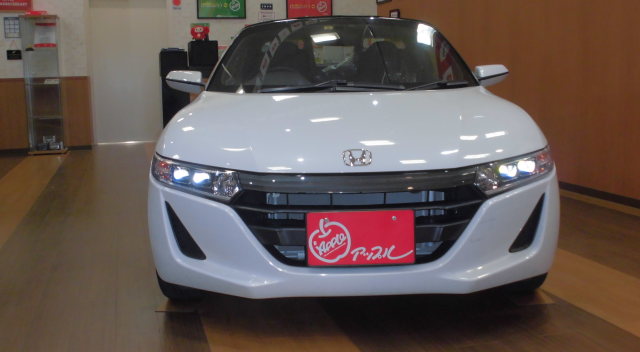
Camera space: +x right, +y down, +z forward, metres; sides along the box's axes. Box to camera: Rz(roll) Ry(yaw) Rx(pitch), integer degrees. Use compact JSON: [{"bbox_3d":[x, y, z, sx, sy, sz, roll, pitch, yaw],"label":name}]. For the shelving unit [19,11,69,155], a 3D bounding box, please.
[{"bbox_3d":[-3.249,-1.069,8.302,0.430,1.630,0.370,-3,8,-15],"label":"shelving unit"}]

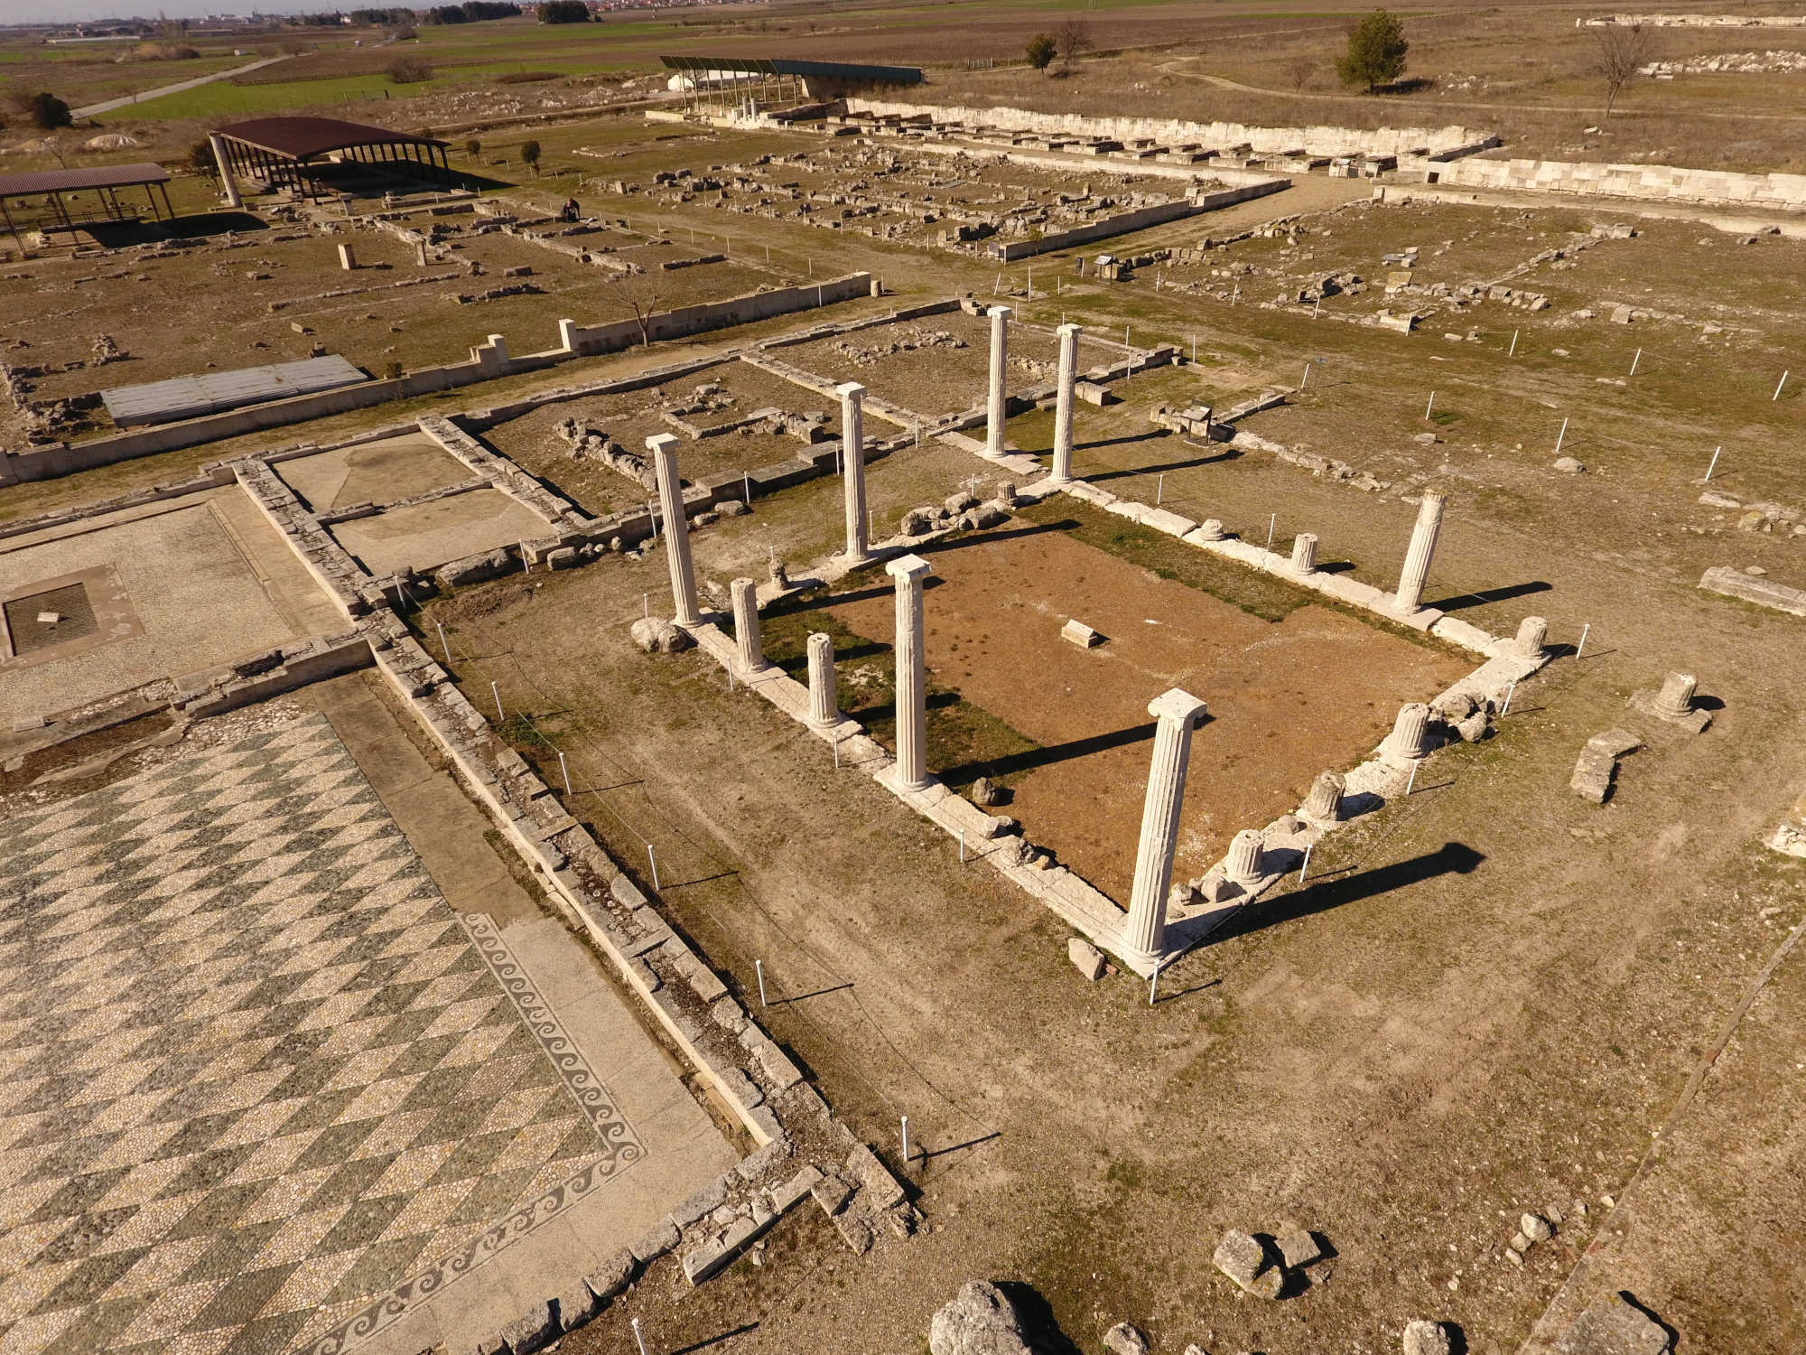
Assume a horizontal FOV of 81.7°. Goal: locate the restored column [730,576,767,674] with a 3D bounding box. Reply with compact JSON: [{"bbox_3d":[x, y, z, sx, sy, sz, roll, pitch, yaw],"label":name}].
[{"bbox_3d":[-3.210,-1.072,21.707,0.670,1.970,0.670,-1,33,1],"label":"restored column"}]

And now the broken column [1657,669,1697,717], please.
[{"bbox_3d":[14.850,0.294,19.950,0.630,0.700,0.630,-25,39,-32],"label":"broken column"}]

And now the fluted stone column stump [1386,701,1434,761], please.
[{"bbox_3d":[8.998,0.910,18.382,0.580,0.890,0.580,-25,39,-32],"label":"fluted stone column stump"}]

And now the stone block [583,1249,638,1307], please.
[{"bbox_3d":[-3.319,6.915,12.038,0.520,0.230,0.290,-25,40,-32],"label":"stone block"}]

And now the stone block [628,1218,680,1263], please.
[{"bbox_3d":[-2.813,6.462,11.889,0.490,0.240,0.310,-25,39,-32],"label":"stone block"}]

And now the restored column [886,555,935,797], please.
[{"bbox_3d":[0.097,0.067,17.082,0.580,4.200,0.580,-25,39,-32],"label":"restored column"}]

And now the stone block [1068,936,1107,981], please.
[{"bbox_3d":[2.680,4.113,15.247,0.370,0.290,0.600,-25,39,-32],"label":"stone block"}]

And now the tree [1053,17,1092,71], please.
[{"bbox_3d":[27.128,-102.256,168.117,5.800,6.400,5.800,-2,33,0],"label":"tree"}]

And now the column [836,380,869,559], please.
[{"bbox_3d":[-1.187,-4.962,25.773,0.580,4.440,0.580,-1,33,1],"label":"column"}]

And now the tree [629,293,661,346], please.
[{"bbox_3d":[-10.810,-14.832,43.196,1.300,2.200,1.300,-2,33,0],"label":"tree"}]

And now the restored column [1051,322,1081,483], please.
[{"bbox_3d":[4.608,-7.608,29.460,0.640,4.220,0.640,-1,33,1],"label":"restored column"}]

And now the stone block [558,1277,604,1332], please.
[{"bbox_3d":[-3.445,6.674,11.025,0.340,0.240,0.380,-25,39,-32],"label":"stone block"}]

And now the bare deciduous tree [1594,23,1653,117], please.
[{"bbox_3d":[56.984,-48.594,83.280,4.000,6.100,4.000,17,37,26],"label":"bare deciduous tree"}]

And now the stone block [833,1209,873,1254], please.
[{"bbox_3d":[-0.528,6.180,11.592,0.280,0.180,0.460,-25,39,-32],"label":"stone block"}]

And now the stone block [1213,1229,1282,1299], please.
[{"bbox_3d":[3.672,6.295,11.105,0.500,0.280,0.680,-17,36,-22],"label":"stone block"}]

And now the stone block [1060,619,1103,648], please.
[{"bbox_3d":[4.004,-0.977,23.480,0.420,0.300,0.720,-25,40,-32],"label":"stone block"}]

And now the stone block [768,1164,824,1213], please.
[{"bbox_3d":[-1.259,6.088,12.364,0.600,0.240,0.310,-25,39,-32],"label":"stone block"}]

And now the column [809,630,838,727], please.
[{"bbox_3d":[-1.530,0.043,20.085,0.650,1.760,0.650,-1,33,1],"label":"column"}]

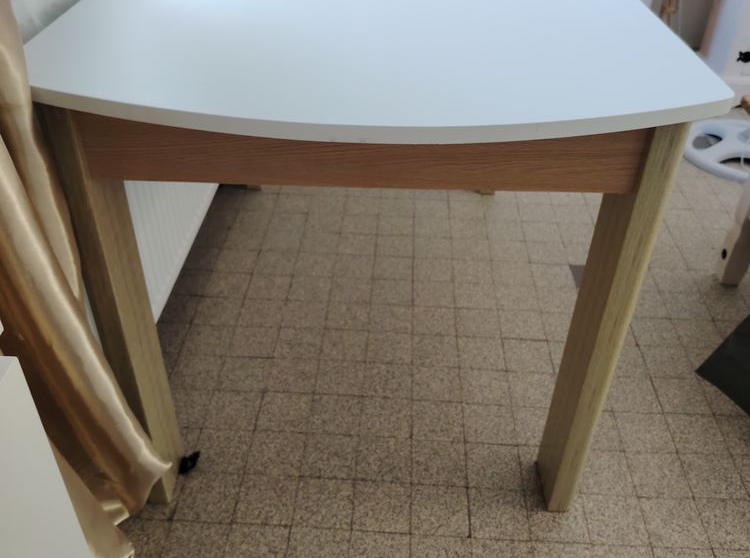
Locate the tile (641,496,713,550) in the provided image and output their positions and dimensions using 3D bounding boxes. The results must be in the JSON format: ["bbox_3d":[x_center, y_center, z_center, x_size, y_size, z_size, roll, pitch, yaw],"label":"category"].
[{"bbox_3d":[0.511,0.420,1.187,0.099,0.010,0.099,3,37,2],"label":"tile"}]

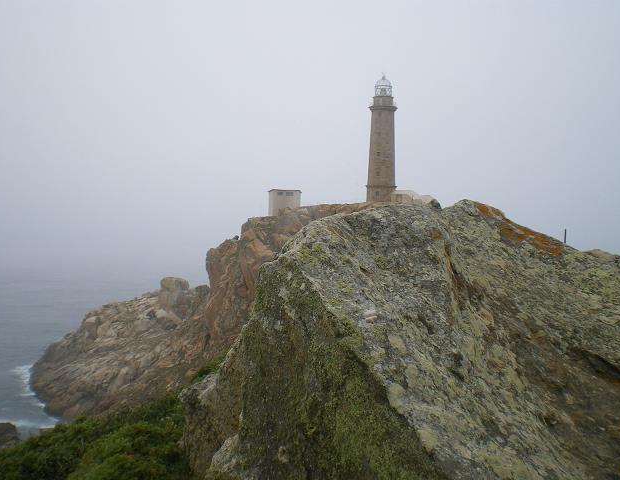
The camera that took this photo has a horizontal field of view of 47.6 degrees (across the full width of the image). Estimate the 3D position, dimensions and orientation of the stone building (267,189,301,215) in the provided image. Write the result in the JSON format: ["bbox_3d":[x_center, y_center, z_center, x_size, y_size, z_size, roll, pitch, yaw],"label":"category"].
[{"bbox_3d":[-5.190,-7.530,143.000,6.400,5.700,5.800,1,-1,-2],"label":"stone building"}]

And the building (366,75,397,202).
[{"bbox_3d":[14.860,-20.840,145.000,6.200,26.500,6.200,1,-1,5],"label":"building"}]

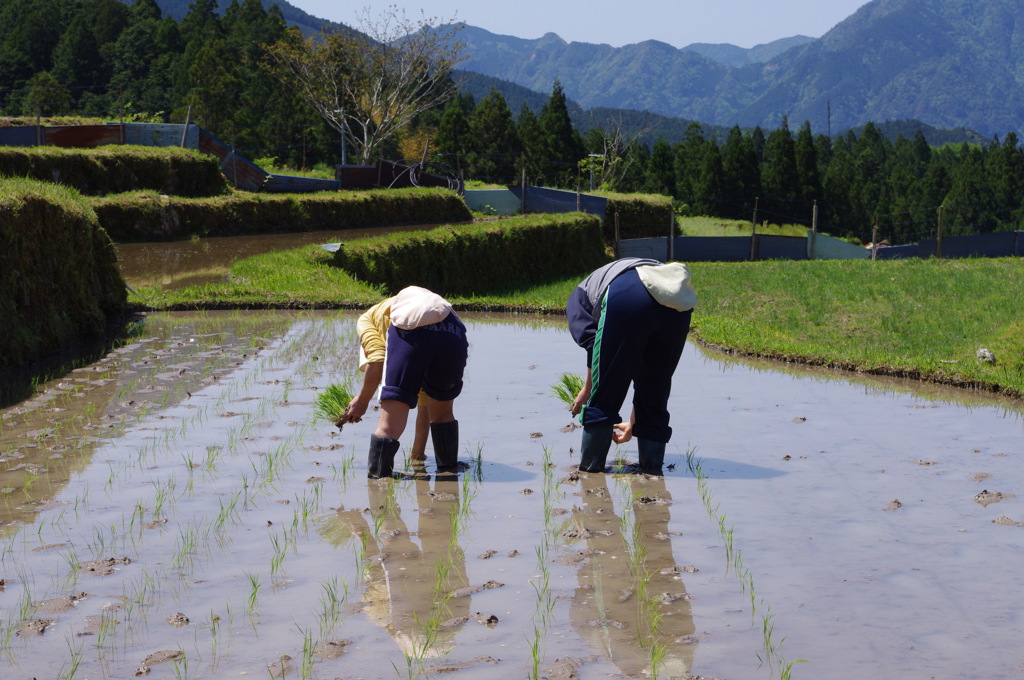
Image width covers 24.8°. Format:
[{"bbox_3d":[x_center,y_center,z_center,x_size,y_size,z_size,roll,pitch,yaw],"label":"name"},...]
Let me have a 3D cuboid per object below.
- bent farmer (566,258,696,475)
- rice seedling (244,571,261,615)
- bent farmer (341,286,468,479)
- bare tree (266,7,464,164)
[{"bbox_3d":[0.508,0.116,9.896,0.540,0.926,0.850,-2,5,-20],"label":"bent farmer"},{"bbox_3d":[-0.749,0.734,6.715,0.055,0.141,0.050,0,4,0],"label":"rice seedling"},{"bbox_3d":[-0.455,0.175,9.870,0.520,0.811,0.800,-2,5,-22],"label":"bent farmer"},{"bbox_3d":[-3.522,-6.046,56.000,4.712,3.942,4.500,0,4,0],"label":"bare tree"}]

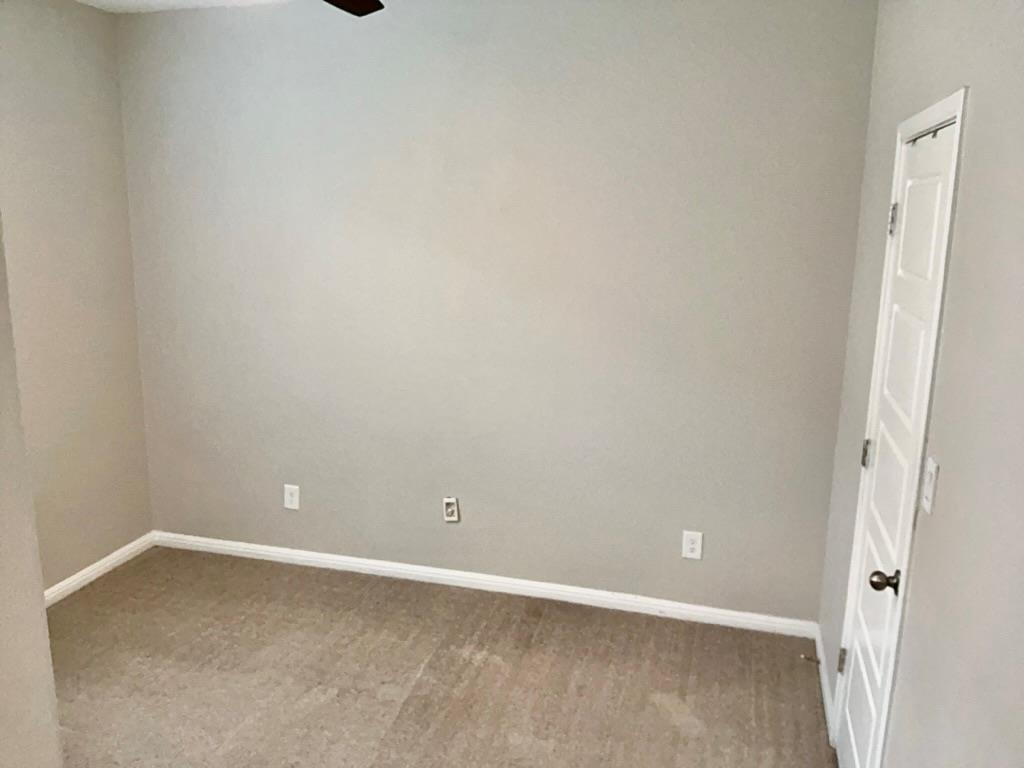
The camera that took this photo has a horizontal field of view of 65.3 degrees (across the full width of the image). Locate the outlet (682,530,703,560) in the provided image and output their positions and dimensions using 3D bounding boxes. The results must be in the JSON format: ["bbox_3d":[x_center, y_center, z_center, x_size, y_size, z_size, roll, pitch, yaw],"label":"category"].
[{"bbox_3d":[0.794,0.711,3.516,0.076,0.118,0.010,4,13,15],"label":"outlet"}]

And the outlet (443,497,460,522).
[{"bbox_3d":[-0.289,0.599,3.802,0.068,0.112,0.015,4,13,15],"label":"outlet"}]

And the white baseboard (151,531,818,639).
[{"bbox_3d":[-0.306,0.947,3.880,3.378,0.080,0.015,4,13,15],"label":"white baseboard"}]

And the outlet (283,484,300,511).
[{"bbox_3d":[-1.101,0.567,3.998,0.076,0.118,0.012,4,12,15],"label":"outlet"}]

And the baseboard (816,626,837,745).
[{"bbox_3d":[1.215,1.131,3.101,0.015,0.080,0.729,4,13,15],"label":"baseboard"}]

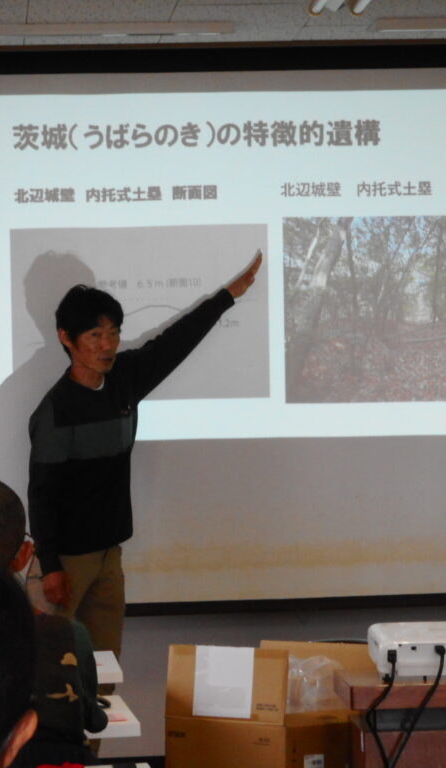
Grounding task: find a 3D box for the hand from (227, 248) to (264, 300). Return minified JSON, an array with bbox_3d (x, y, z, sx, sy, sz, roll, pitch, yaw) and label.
[{"bbox_3d":[0.080,-0.370,8.930,0.065,0.188,0.090,36,0,0],"label":"hand"}]

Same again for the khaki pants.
[{"bbox_3d":[-0.447,0.899,8.500,0.360,0.930,0.260,-1,-1,-37],"label":"khaki pants"}]

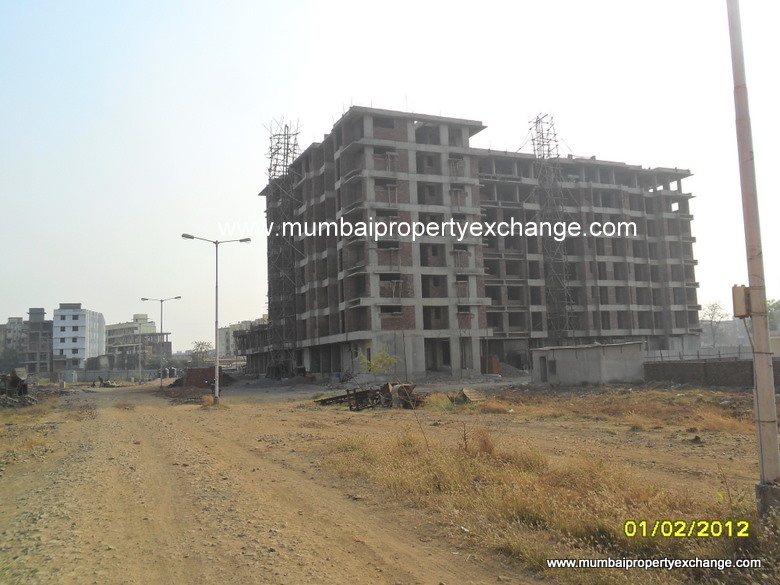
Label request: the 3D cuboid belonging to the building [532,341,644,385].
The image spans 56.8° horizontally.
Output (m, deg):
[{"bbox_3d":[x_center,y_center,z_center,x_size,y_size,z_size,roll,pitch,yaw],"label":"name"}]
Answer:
[{"bbox_3d":[14.480,5.350,53.440,3.950,2.750,7.700,0,-6,-25],"label":"building"}]

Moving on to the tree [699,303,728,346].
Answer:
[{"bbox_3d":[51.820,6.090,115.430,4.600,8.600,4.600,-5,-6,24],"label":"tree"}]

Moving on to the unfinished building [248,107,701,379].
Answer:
[{"bbox_3d":[13.590,-2.608,92.897,53.600,25.300,36.000,0,-6,-25],"label":"unfinished building"}]

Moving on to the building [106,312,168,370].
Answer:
[{"bbox_3d":[-81.900,17.060,235.980,11.000,17.000,30.000,2,-7,-38],"label":"building"}]

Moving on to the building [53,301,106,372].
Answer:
[{"bbox_3d":[-84.730,12.730,197.260,8.700,17.400,15.500,-2,-6,-4],"label":"building"}]

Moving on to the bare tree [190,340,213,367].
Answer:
[{"bbox_3d":[-34.090,11.560,130.270,4.000,5.400,3.900,-1,-6,-14],"label":"bare tree"}]

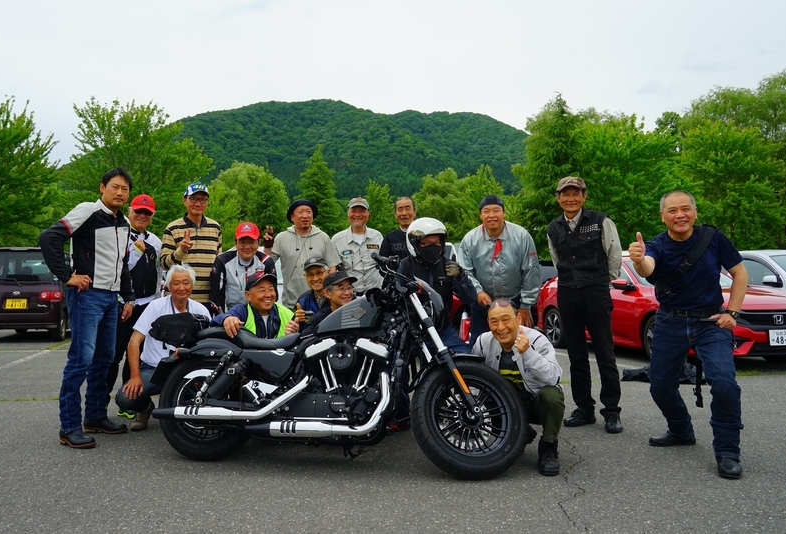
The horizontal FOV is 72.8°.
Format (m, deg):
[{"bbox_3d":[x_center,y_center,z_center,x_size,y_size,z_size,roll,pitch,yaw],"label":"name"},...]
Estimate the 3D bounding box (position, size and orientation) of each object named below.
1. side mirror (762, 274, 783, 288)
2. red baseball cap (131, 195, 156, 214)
[{"bbox_3d":[5.335,0.204,7.500,0.240,0.165,0.160,0,-1,-6],"label":"side mirror"},{"bbox_3d":[-1.806,-0.451,3.850,0.180,0.145,0.260,1,8,-36],"label":"red baseball cap"}]

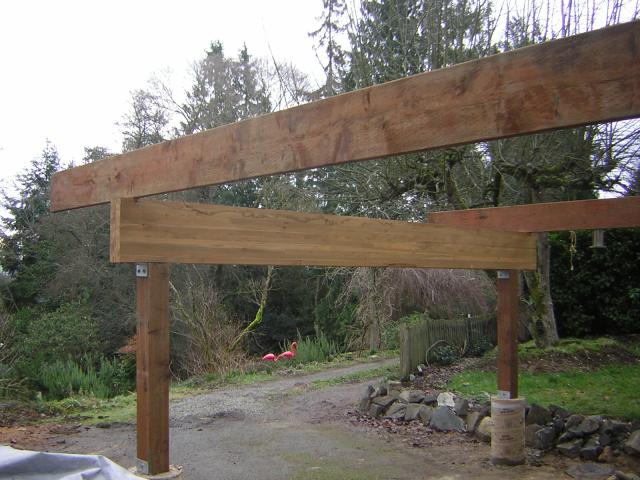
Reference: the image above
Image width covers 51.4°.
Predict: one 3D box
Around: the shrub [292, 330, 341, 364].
[{"bbox_3d":[-0.074,2.260,14.000,1.020,0.730,0.900,0,-3,0],"label":"shrub"}]

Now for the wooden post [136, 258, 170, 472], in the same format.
[{"bbox_3d":[-0.987,0.745,3.940,0.140,1.210,0.140,3,-4,-43],"label":"wooden post"}]

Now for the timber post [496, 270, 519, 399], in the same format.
[{"bbox_3d":[1.762,0.875,6.240,0.140,1.190,0.140,3,-4,-43],"label":"timber post"}]

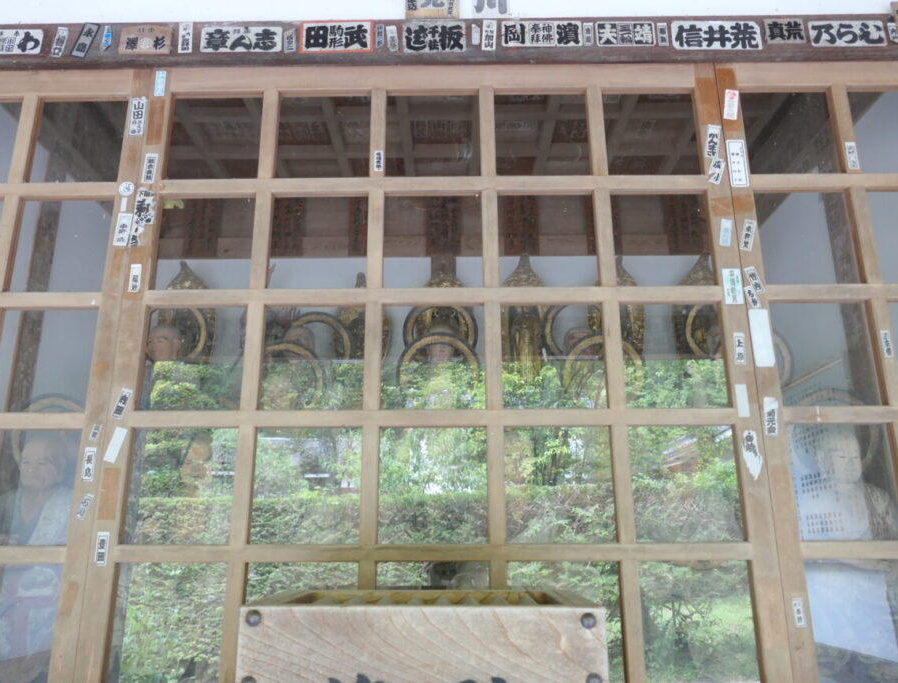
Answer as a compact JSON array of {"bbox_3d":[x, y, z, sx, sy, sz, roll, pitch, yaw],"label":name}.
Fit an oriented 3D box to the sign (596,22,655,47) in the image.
[{"bbox_3d":[0.425,-0.738,1.707,0.141,0.069,0.008,0,-16,0],"label":"sign"}]

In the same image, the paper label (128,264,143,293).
[{"bbox_3d":[-0.707,-0.143,1.605,0.024,0.066,0.003,-2,-16,0],"label":"paper label"}]

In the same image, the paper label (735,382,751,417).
[{"bbox_3d":[0.616,0.124,1.490,0.022,0.070,0.004,-1,-16,0],"label":"paper label"}]

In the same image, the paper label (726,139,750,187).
[{"bbox_3d":[0.670,-0.413,1.648,0.041,0.119,0.004,0,-16,1],"label":"paper label"}]

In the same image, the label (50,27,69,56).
[{"bbox_3d":[-1.150,-0.884,2.104,0.031,0.099,0.004,6,-16,2],"label":"label"}]

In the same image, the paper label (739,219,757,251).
[{"bbox_3d":[0.686,-0.243,1.627,0.022,0.078,0.003,17,-15,5],"label":"paper label"}]

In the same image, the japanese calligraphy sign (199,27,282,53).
[{"bbox_3d":[-0.509,-0.740,1.745,0.200,0.070,0.004,0,-16,0],"label":"japanese calligraphy sign"}]

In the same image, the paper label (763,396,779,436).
[{"bbox_3d":[0.686,0.160,1.511,0.023,0.081,0.003,-1,-16,0],"label":"paper label"}]

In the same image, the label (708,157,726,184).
[{"bbox_3d":[0.619,-0.393,1.642,0.028,0.062,0.004,16,-16,5],"label":"label"}]

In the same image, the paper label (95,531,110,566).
[{"bbox_3d":[-0.703,0.421,1.443,0.022,0.065,0.003,-1,-16,0],"label":"paper label"}]

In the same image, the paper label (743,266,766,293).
[{"bbox_3d":[0.673,-0.136,1.566,0.023,0.057,0.004,-16,-16,-4],"label":"paper label"}]

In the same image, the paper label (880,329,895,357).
[{"bbox_3d":[1.159,0.007,1.878,0.025,0.072,0.004,0,-16,0],"label":"paper label"}]

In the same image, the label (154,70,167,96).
[{"bbox_3d":[-0.709,-0.632,1.746,0.025,0.071,0.003,-1,-16,0],"label":"label"}]

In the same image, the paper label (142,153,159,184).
[{"bbox_3d":[-0.857,-0.495,2.039,0.036,0.093,0.004,2,-16,1],"label":"paper label"}]

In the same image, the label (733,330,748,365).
[{"bbox_3d":[0.636,0.016,1.553,0.024,0.070,0.003,2,-16,1],"label":"label"}]

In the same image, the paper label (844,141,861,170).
[{"bbox_3d":[0.954,-0.439,1.682,0.025,0.071,0.003,2,-16,1],"label":"paper label"}]

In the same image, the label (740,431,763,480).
[{"bbox_3d":[0.773,0.288,1.802,0.041,0.126,0.004,0,-16,0],"label":"label"}]

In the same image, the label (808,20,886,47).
[{"bbox_3d":[0.976,-0.753,1.741,0.182,0.073,0.004,0,-16,0],"label":"label"}]

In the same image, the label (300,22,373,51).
[{"bbox_3d":[-0.269,-0.733,1.712,0.178,0.088,0.008,0,-16,0],"label":"label"}]

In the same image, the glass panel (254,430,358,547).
[{"bbox_3d":[-0.359,0.366,1.810,0.279,0.296,0.008,0,-16,0],"label":"glass panel"}]

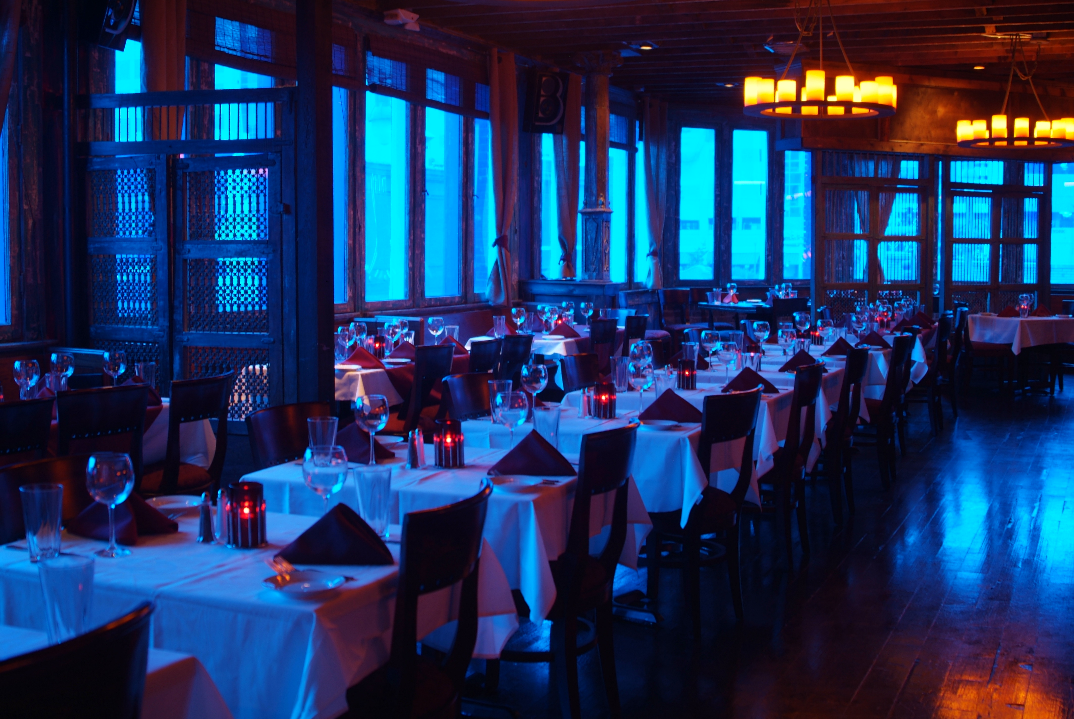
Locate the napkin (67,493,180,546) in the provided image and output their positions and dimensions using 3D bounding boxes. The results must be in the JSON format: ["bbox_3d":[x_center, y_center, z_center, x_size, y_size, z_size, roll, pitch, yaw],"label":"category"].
[{"bbox_3d":[-0.950,0.346,2.860,0.255,0.112,0.160,1,5,12],"label":"napkin"}]

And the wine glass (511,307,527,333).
[{"bbox_3d":[-0.122,-0.243,8.410,0.094,0.205,0.094,1,5,0],"label":"wine glass"}]

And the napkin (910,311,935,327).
[{"bbox_3d":[3.024,-0.313,9.978,0.240,0.118,0.155,0,5,-11],"label":"napkin"}]

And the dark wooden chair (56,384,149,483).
[{"bbox_3d":[-1.822,0.531,4.750,0.520,0.870,0.430,2,5,25],"label":"dark wooden chair"}]

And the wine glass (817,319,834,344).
[{"bbox_3d":[1.938,-0.160,8.411,0.108,0.207,0.108,1,5,13],"label":"wine glass"}]

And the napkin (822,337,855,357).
[{"bbox_3d":[1.946,-0.091,8.041,0.255,0.130,0.160,1,5,13],"label":"napkin"}]

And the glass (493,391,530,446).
[{"bbox_3d":[-0.081,0.208,3.971,0.108,0.207,0.108,0,5,-1],"label":"glass"}]

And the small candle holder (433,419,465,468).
[{"bbox_3d":[-0.254,0.242,3.661,0.085,0.136,0.085,0,5,0],"label":"small candle holder"}]

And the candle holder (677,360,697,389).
[{"bbox_3d":[0.669,0.069,5.601,0.090,0.125,0.090,1,5,0],"label":"candle holder"}]

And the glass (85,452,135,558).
[{"bbox_3d":[-0.872,0.297,2.565,0.095,0.205,0.095,1,5,0],"label":"glass"}]

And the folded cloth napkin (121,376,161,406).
[{"bbox_3d":[-1.713,0.124,5.326,0.255,0.125,0.160,1,5,9],"label":"folded cloth napkin"}]

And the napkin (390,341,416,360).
[{"bbox_3d":[-0.697,-0.051,6.750,0.240,0.115,0.155,1,5,5],"label":"napkin"}]

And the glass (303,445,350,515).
[{"bbox_3d":[-0.454,0.287,2.708,0.099,0.211,0.099,0,5,0],"label":"glass"}]

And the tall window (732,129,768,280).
[{"bbox_3d":[2.708,-1.979,16.000,0.530,1.926,0.080,-2,5,-18],"label":"tall window"}]

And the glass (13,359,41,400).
[{"bbox_3d":[-1.914,0.112,4.719,0.099,0.211,0.099,2,5,25],"label":"glass"}]

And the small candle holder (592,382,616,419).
[{"bbox_3d":[0.269,0.161,4.985,0.093,0.132,0.093,1,5,3],"label":"small candle holder"}]

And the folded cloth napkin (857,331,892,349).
[{"bbox_3d":[2.261,-0.141,8.420,0.240,0.120,0.190,2,5,25],"label":"folded cloth napkin"}]

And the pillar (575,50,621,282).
[{"bbox_3d":[0.522,-1.649,10.808,0.310,1.950,0.310,3,6,24],"label":"pillar"}]

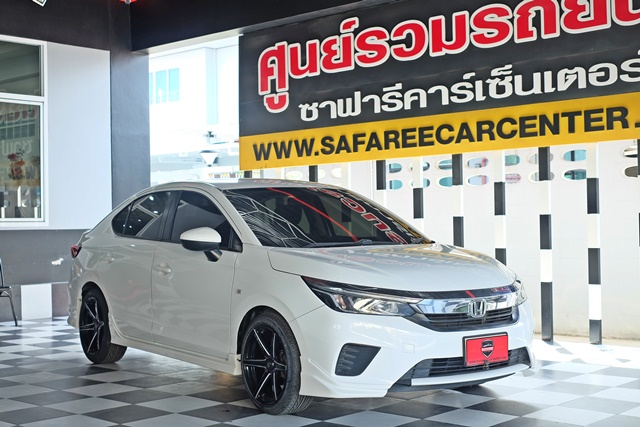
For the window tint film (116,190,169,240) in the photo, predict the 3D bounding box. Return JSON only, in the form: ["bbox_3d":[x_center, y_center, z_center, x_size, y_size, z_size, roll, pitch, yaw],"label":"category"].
[{"bbox_3d":[-1.345,0.018,7.275,0.070,0.400,1.080,26,-14,-29],"label":"window tint film"}]

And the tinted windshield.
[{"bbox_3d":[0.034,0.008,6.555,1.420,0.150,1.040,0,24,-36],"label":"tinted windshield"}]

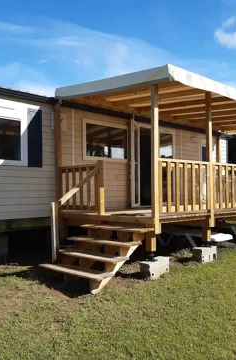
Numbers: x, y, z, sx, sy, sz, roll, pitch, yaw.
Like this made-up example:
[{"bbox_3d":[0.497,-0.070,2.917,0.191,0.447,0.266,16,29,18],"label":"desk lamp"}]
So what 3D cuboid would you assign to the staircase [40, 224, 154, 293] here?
[{"bbox_3d":[-0.317,1.097,5.381,1.109,0.730,1.346,1,-2,-43],"label":"staircase"}]

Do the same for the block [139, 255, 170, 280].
[{"bbox_3d":[0.543,1.284,5.293,0.200,0.217,0.500,-2,-2,37],"label":"block"}]

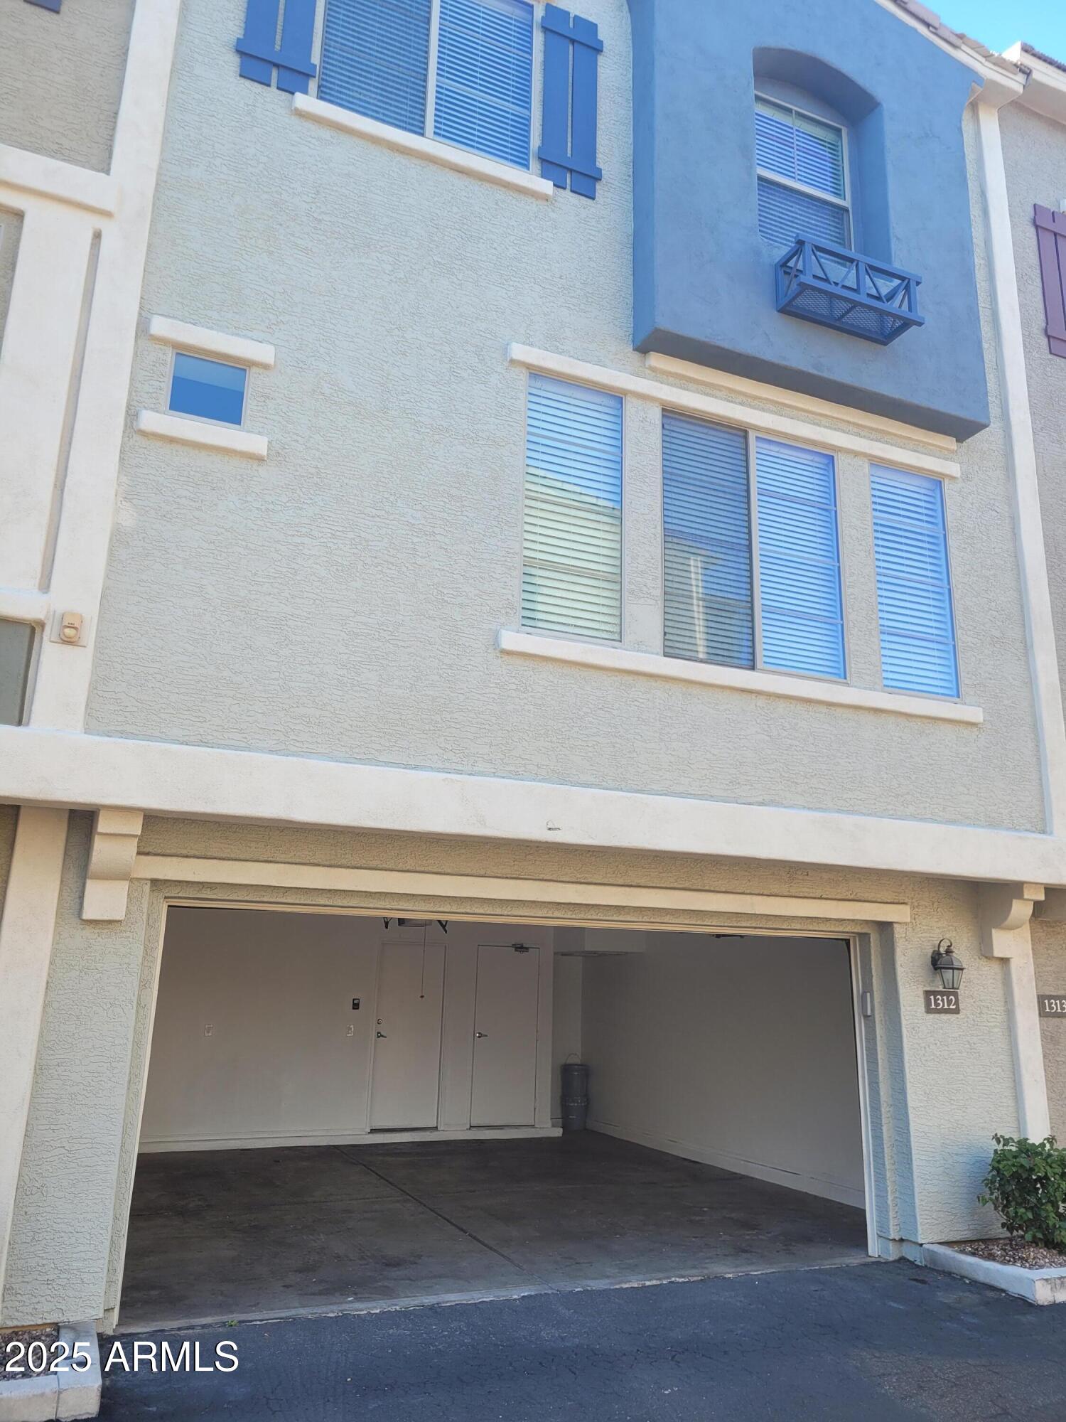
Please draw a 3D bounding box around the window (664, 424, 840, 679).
[{"bbox_3d":[1.533,-1.116,7.363,1.488,1.772,0.081,7,-16,-22],"label":"window"}]

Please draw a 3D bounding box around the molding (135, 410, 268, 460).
[{"bbox_3d":[-1.809,-1.511,5.868,0.675,0.110,0.065,7,-16,-23],"label":"molding"}]

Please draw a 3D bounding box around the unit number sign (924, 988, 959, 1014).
[{"bbox_3d":[2.932,2.088,7.659,0.310,0.158,0.022,7,-16,-23],"label":"unit number sign"}]

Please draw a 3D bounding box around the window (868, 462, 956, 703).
[{"bbox_3d":[2.808,-0.946,7.885,0.722,1.780,0.065,7,-16,-23],"label":"window"}]

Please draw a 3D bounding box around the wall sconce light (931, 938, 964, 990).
[{"bbox_3d":[2.970,1.808,7.636,0.201,0.348,0.247,7,-16,-22],"label":"wall sconce light"}]

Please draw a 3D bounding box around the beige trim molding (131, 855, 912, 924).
[{"bbox_3d":[0.287,1.148,6.708,5.284,0.128,0.055,7,-16,-22],"label":"beige trim molding"}]

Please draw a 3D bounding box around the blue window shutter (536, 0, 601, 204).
[{"bbox_3d":[0.256,-4.276,7.510,0.498,1.511,0.050,7,-16,-22],"label":"blue window shutter"}]

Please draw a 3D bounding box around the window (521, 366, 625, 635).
[{"bbox_3d":[0.259,-1.282,6.835,0.705,1.772,0.081,7,-16,-22],"label":"window"}]

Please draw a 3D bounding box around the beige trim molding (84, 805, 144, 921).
[{"bbox_3d":[-2.148,0.791,5.456,0.204,0.531,0.445,7,-16,-23],"label":"beige trim molding"}]

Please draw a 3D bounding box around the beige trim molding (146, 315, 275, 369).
[{"bbox_3d":[-1.800,-2.061,6.008,0.670,0.115,0.065,7,-16,-23],"label":"beige trim molding"}]

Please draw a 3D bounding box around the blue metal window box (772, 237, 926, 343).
[{"bbox_3d":[2.287,-3.020,7.744,1.120,0.403,0.308,7,-15,-22],"label":"blue metal window box"}]

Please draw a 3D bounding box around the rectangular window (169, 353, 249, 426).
[{"bbox_3d":[-1.833,-1.809,6.031,0.427,0.401,0.081,7,-16,-22],"label":"rectangular window"}]

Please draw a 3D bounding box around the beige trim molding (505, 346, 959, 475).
[{"bbox_3d":[1.572,-2.061,7.549,3.748,0.127,0.060,7,-16,-22],"label":"beige trim molding"}]

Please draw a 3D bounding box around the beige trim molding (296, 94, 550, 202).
[{"bbox_3d":[-0.671,-3.618,6.901,1.740,0.110,0.065,7,-16,-23],"label":"beige trim molding"}]

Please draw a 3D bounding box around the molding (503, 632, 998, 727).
[{"bbox_3d":[1.531,-0.178,7.042,3.736,0.109,0.065,7,-16,-23],"label":"molding"}]

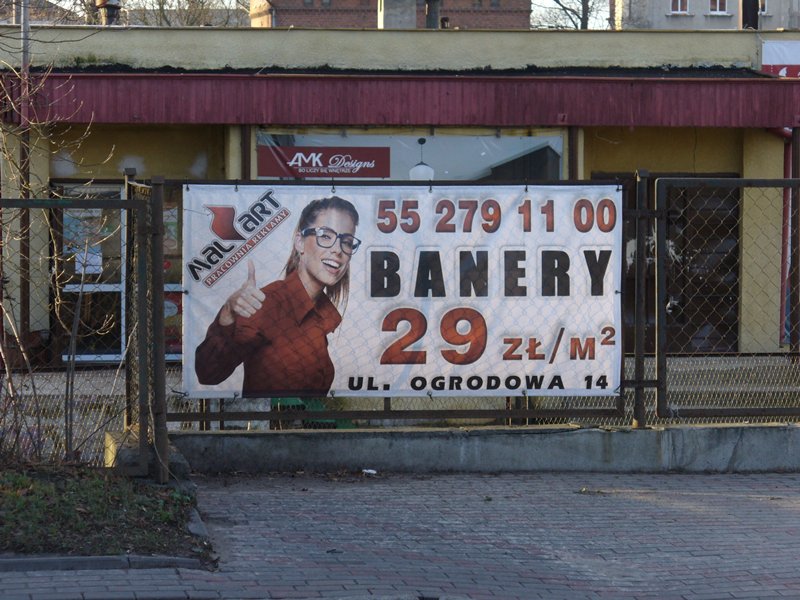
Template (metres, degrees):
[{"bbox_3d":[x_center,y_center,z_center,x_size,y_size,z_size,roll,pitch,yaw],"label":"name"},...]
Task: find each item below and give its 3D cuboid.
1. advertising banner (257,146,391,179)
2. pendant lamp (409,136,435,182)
[{"bbox_3d":[-0.853,-1.546,35.800,1.500,0.345,0.020,0,5,-8],"label":"advertising banner"},{"bbox_3d":[0.248,-1.613,37.200,0.290,0.550,0.290,0,5,-8],"label":"pendant lamp"}]

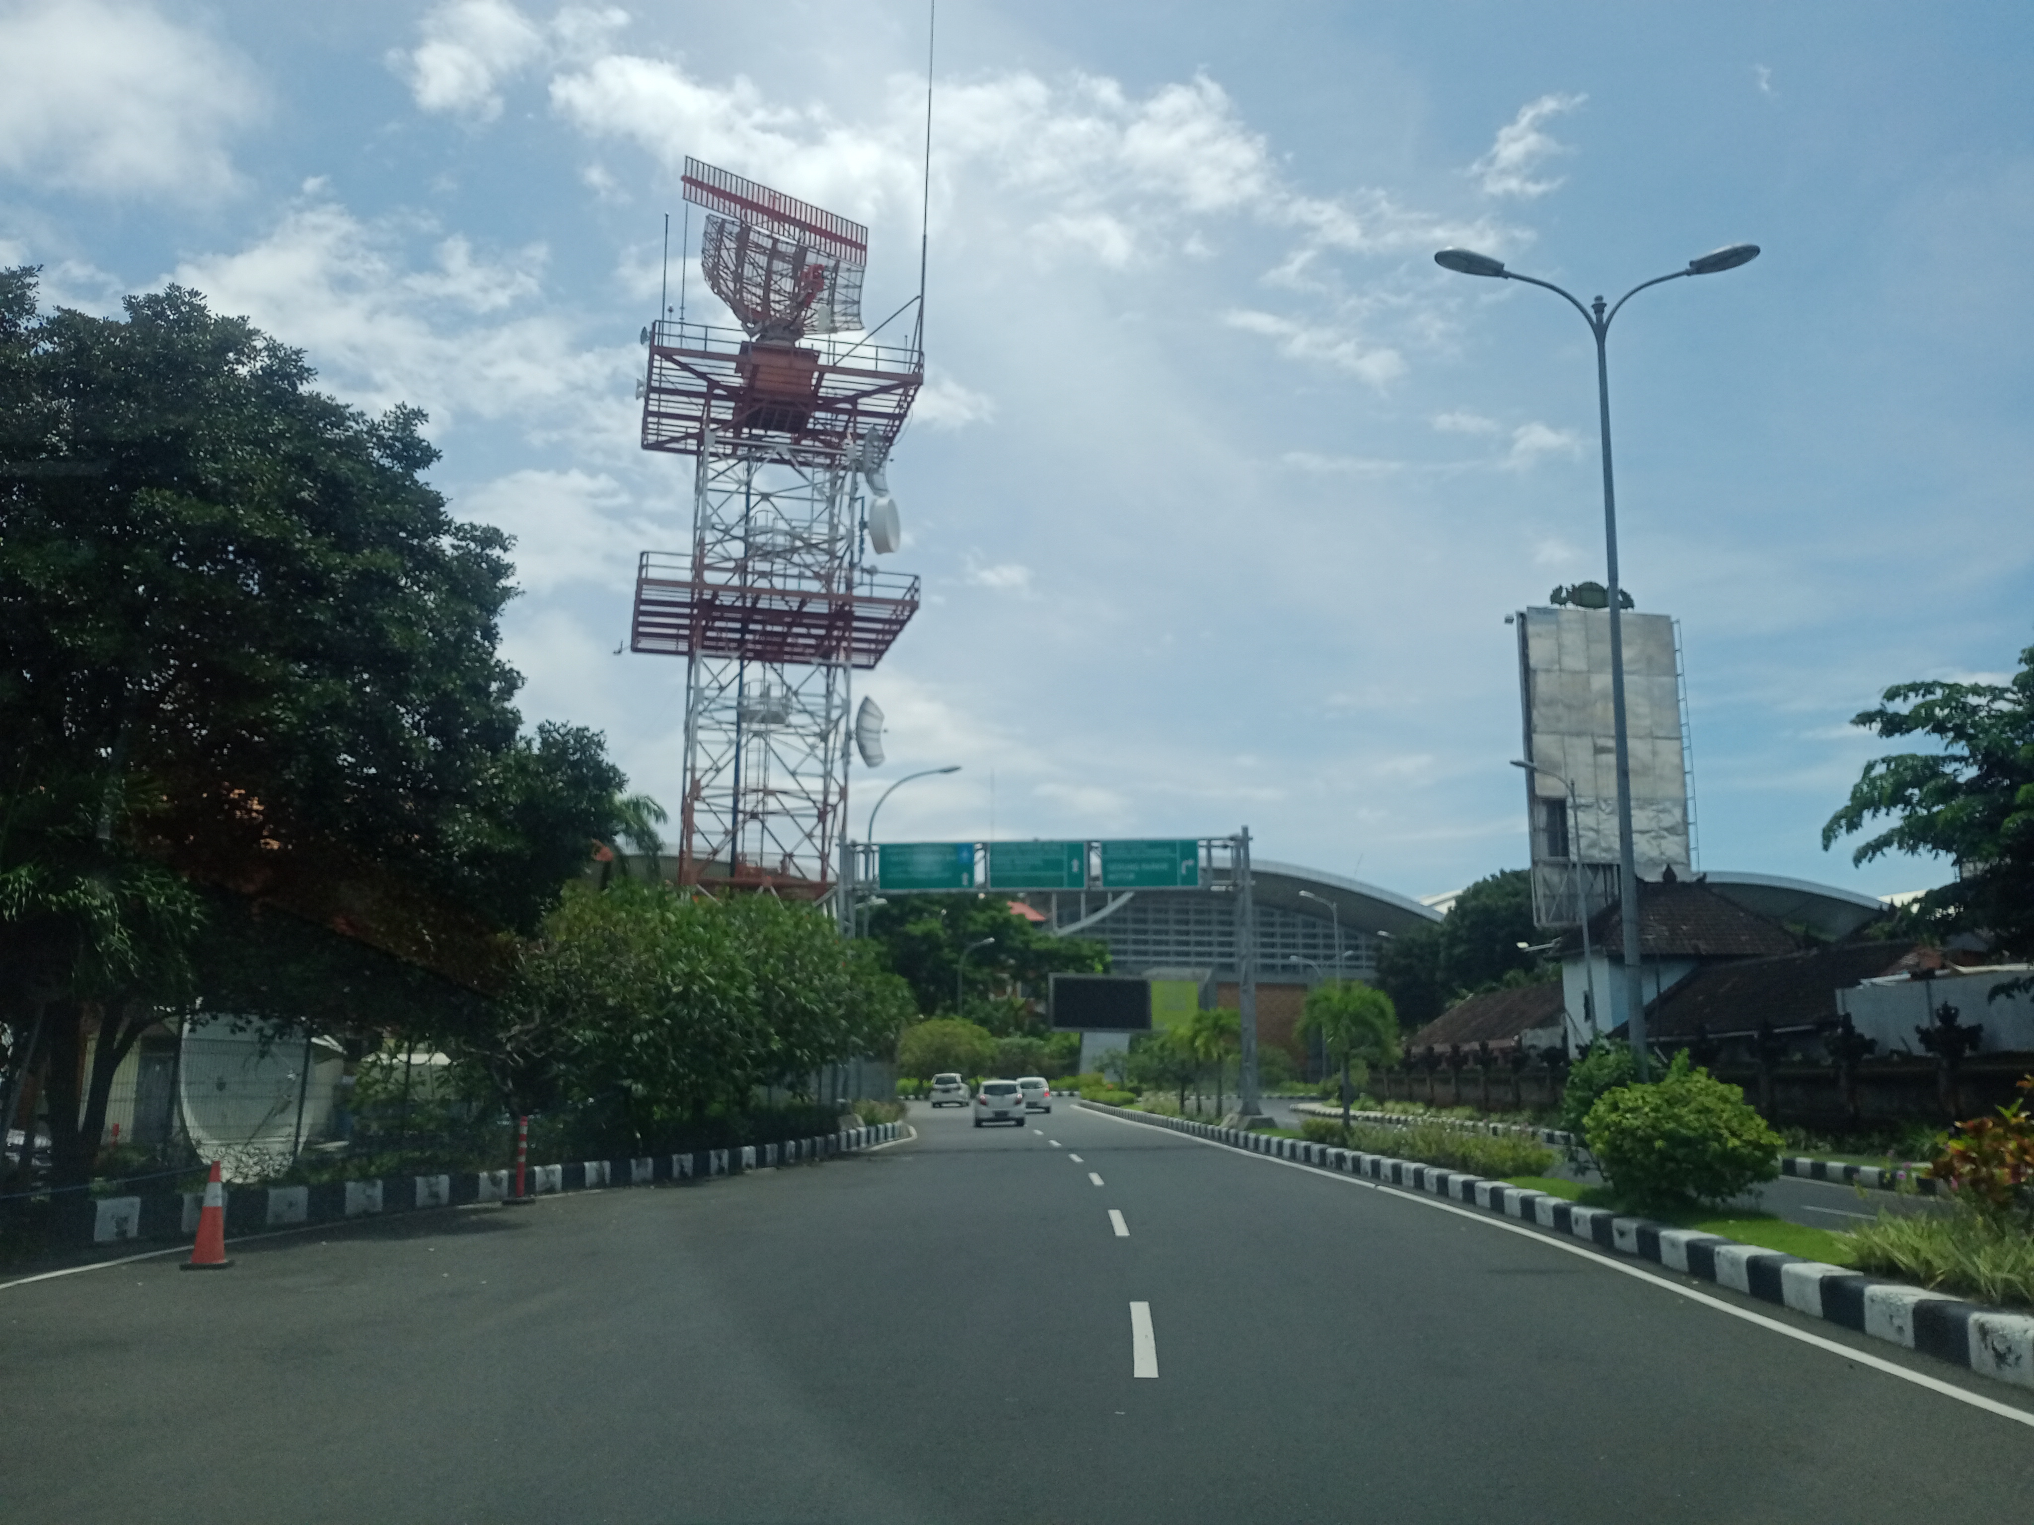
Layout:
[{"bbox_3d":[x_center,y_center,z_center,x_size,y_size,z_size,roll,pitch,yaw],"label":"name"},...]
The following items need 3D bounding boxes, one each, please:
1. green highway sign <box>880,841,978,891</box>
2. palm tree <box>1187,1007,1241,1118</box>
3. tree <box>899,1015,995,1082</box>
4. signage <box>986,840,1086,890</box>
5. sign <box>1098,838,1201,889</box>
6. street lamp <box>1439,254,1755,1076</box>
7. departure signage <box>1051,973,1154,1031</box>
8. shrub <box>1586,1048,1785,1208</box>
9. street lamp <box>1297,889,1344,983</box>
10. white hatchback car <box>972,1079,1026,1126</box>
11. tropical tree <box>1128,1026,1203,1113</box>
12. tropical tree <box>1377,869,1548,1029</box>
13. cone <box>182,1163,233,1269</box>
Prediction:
[{"bbox_3d":[-2.405,2.794,44.260,2.586,1.264,0.120,0,-11,0],"label":"green highway sign"},{"bbox_3d":[6.472,9.677,53.134,2.000,3.564,2.000,0,-11,0],"label":"palm tree"},{"bbox_3d":[-5.063,21.217,119.135,7.254,5.438,6.891,0,-11,0],"label":"tree"},{"bbox_3d":[0.566,2.773,44.264,2.586,1.273,0.120,0,-11,0],"label":"signage"},{"bbox_3d":[3.602,2.739,44.271,2.630,1.256,0.120,0,-11,0],"label":"sign"},{"bbox_3d":[6.936,-0.750,18.578,3.850,11.070,0.400,0,-11,3],"label":"street lamp"},{"bbox_3d":[6.844,19.587,133.698,8.717,4.668,0.900,3,-11,-18],"label":"departure signage"},{"bbox_3d":[6.724,3.713,16.503,2.000,1.521,1.800,0,-11,0],"label":"shrub"},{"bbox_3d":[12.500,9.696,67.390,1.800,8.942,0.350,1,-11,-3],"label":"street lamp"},{"bbox_3d":[-0.577,11.433,55.134,1.640,1.510,3.600,0,-11,-1],"label":"white hatchback car"},{"bbox_3d":[5.533,11.382,60.947,2.768,3.240,2.768,0,-11,0],"label":"tropical tree"},{"bbox_3d":[21.652,10.788,78.389,8.800,11.418,8.500,0,-11,0],"label":"tropical tree"},{"bbox_3d":[-6.250,3.508,12.763,0.380,0.793,0.380,6,-12,-26],"label":"cone"}]

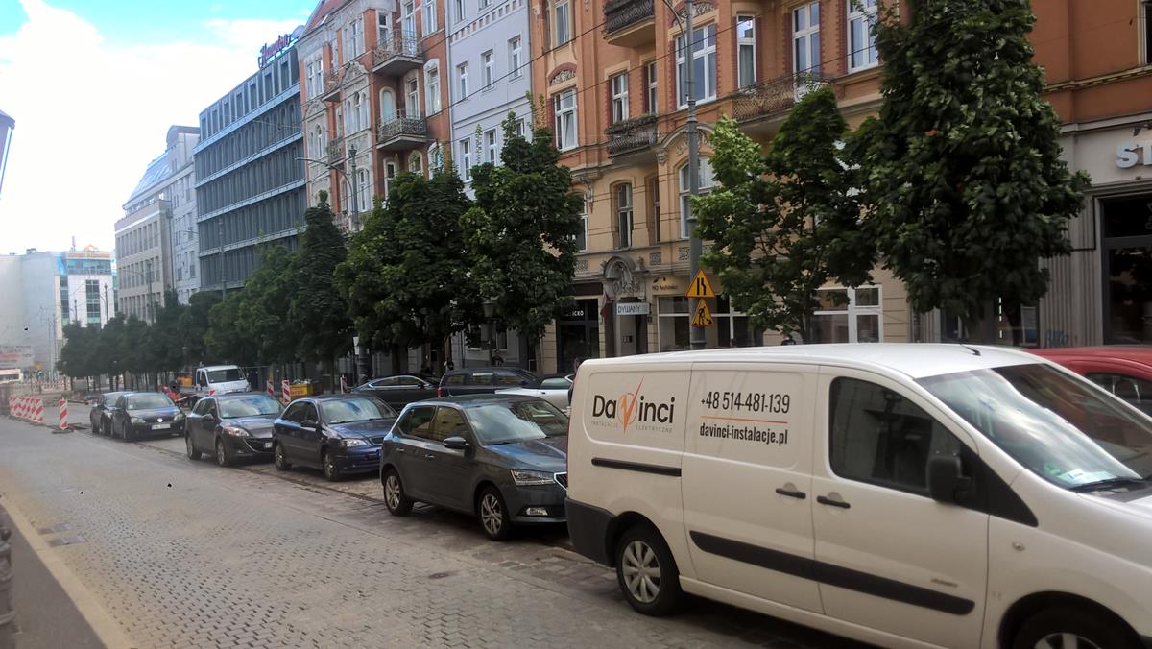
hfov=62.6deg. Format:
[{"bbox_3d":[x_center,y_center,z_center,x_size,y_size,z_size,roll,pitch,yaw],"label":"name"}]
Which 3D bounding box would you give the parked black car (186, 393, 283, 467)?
[{"bbox_3d":[-7.500,2.290,21.400,1.770,1.490,4.460,-3,1,-35],"label":"parked black car"}]

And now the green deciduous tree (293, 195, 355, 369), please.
[{"bbox_3d":[-11.300,-1.150,42.700,3.200,9.100,3.200,-3,1,-36],"label":"green deciduous tree"}]

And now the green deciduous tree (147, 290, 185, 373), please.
[{"bbox_3d":[-29.500,1.150,68.000,3.100,7.200,3.100,-3,1,-36],"label":"green deciduous tree"}]

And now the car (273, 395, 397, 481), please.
[{"bbox_3d":[-4.382,2.053,18.114,1.710,1.430,4.150,-3,0,-35],"label":"car"}]

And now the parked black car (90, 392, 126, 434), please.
[{"bbox_3d":[-16.800,3.270,35.200,1.770,1.490,4.300,-3,1,-35],"label":"parked black car"}]

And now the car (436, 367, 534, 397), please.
[{"bbox_3d":[-1.450,1.970,26.300,4.600,1.480,1.800,-3,0,28],"label":"car"}]

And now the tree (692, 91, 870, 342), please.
[{"bbox_3d":[4.500,-1.480,20.500,3.800,7.100,3.800,-3,1,-36],"label":"tree"}]

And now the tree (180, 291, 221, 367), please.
[{"bbox_3d":[-23.707,1.280,60.210,3.400,6.893,3.400,-3,1,-35],"label":"tree"}]

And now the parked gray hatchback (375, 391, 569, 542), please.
[{"bbox_3d":[-0.881,1.565,11.371,1.733,1.467,4.000,-3,0,-35],"label":"parked gray hatchback"}]

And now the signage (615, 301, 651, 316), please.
[{"bbox_3d":[1.780,-0.490,29.400,1.300,0.400,0.120,-3,1,-36],"label":"signage"}]

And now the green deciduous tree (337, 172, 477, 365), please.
[{"bbox_3d":[-6.312,-1.357,35.286,5.200,8.695,5.000,-3,1,-35],"label":"green deciduous tree"}]

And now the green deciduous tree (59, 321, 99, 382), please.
[{"bbox_3d":[-51.200,3.050,97.500,4.200,6.900,4.200,-3,1,-36],"label":"green deciduous tree"}]

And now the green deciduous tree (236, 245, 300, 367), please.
[{"bbox_3d":[-15.760,-0.099,48.823,4.200,8.065,4.200,-3,1,-35],"label":"green deciduous tree"}]

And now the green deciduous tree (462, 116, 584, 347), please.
[{"bbox_3d":[-1.605,-1.885,28.542,4.000,8.813,4.000,-2,1,0],"label":"green deciduous tree"}]

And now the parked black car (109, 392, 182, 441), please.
[{"bbox_3d":[-14.300,2.990,31.500,1.780,1.490,4.220,-3,1,-35],"label":"parked black car"}]

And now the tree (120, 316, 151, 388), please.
[{"bbox_3d":[-35.600,2.250,76.500,2.900,6.100,2.900,-3,1,-36],"label":"tree"}]

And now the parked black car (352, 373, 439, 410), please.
[{"bbox_3d":[-5.400,2.450,33.500,4.750,1.410,1.850,-1,1,22],"label":"parked black car"}]

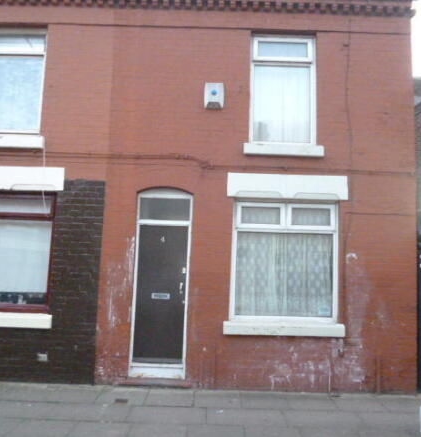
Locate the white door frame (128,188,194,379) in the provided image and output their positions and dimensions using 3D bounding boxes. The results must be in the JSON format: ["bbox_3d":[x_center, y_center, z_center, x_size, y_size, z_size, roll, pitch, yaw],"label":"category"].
[{"bbox_3d":[-0.675,0.876,6.581,0.787,2.647,0.160,2,-6,1],"label":"white door frame"}]

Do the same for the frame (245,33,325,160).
[{"bbox_3d":[1.070,-1.782,6.768,1.134,1.773,0.200,2,-6,1],"label":"frame"}]

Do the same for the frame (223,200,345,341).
[{"bbox_3d":[1.040,0.685,6.526,1.660,1.841,0.200,2,-6,1],"label":"frame"}]

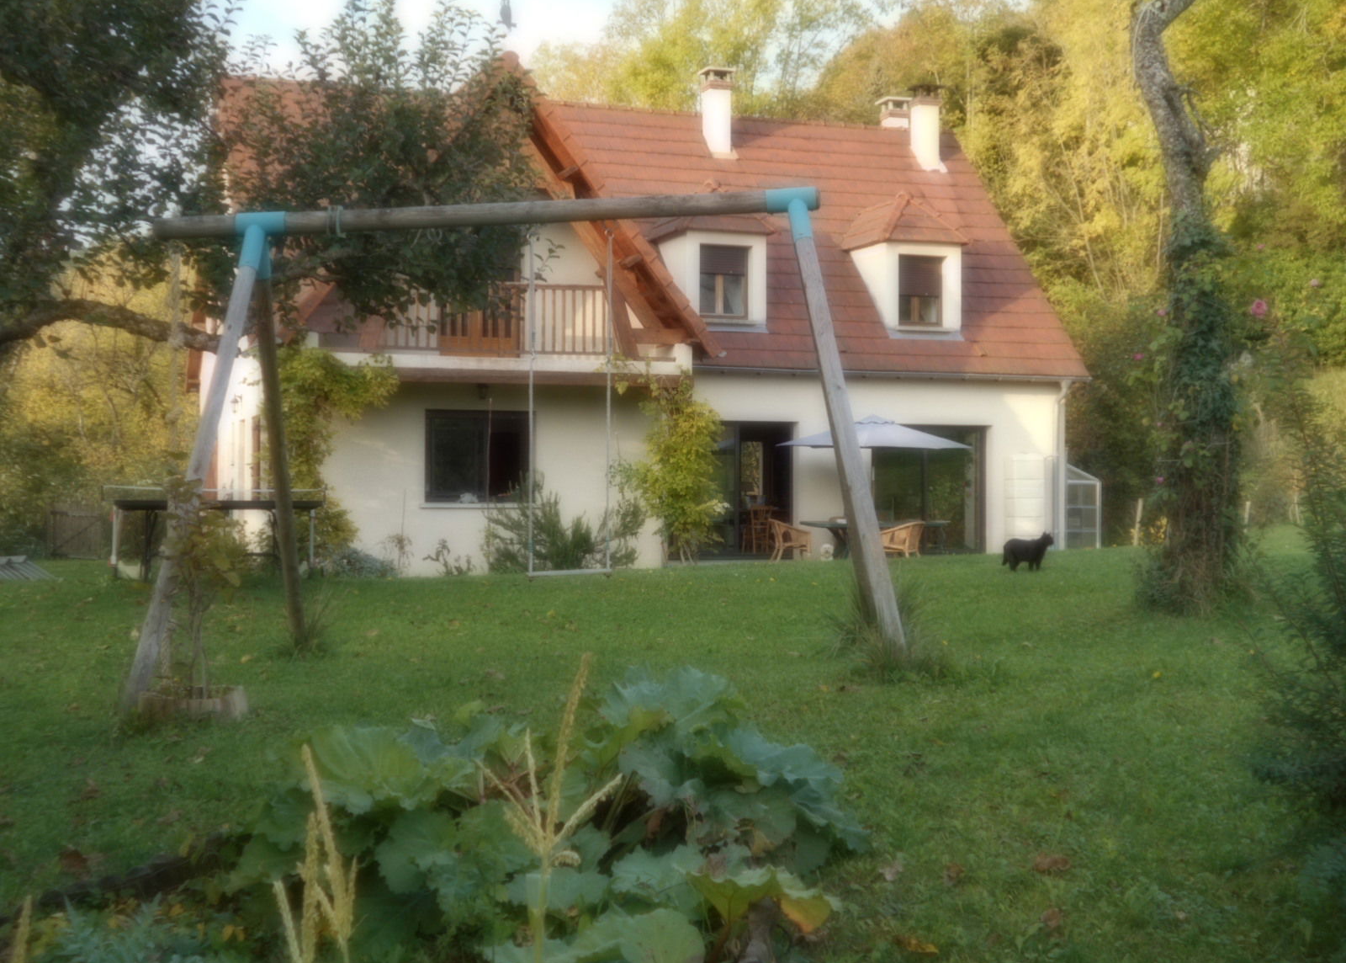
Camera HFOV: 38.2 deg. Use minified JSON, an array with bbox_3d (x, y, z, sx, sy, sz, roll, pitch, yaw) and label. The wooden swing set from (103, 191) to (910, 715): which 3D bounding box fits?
[{"bbox_3d":[-0.800,-0.175,10.300,4.000,2.600,2.050,0,0,3],"label":"wooden swing set"}]

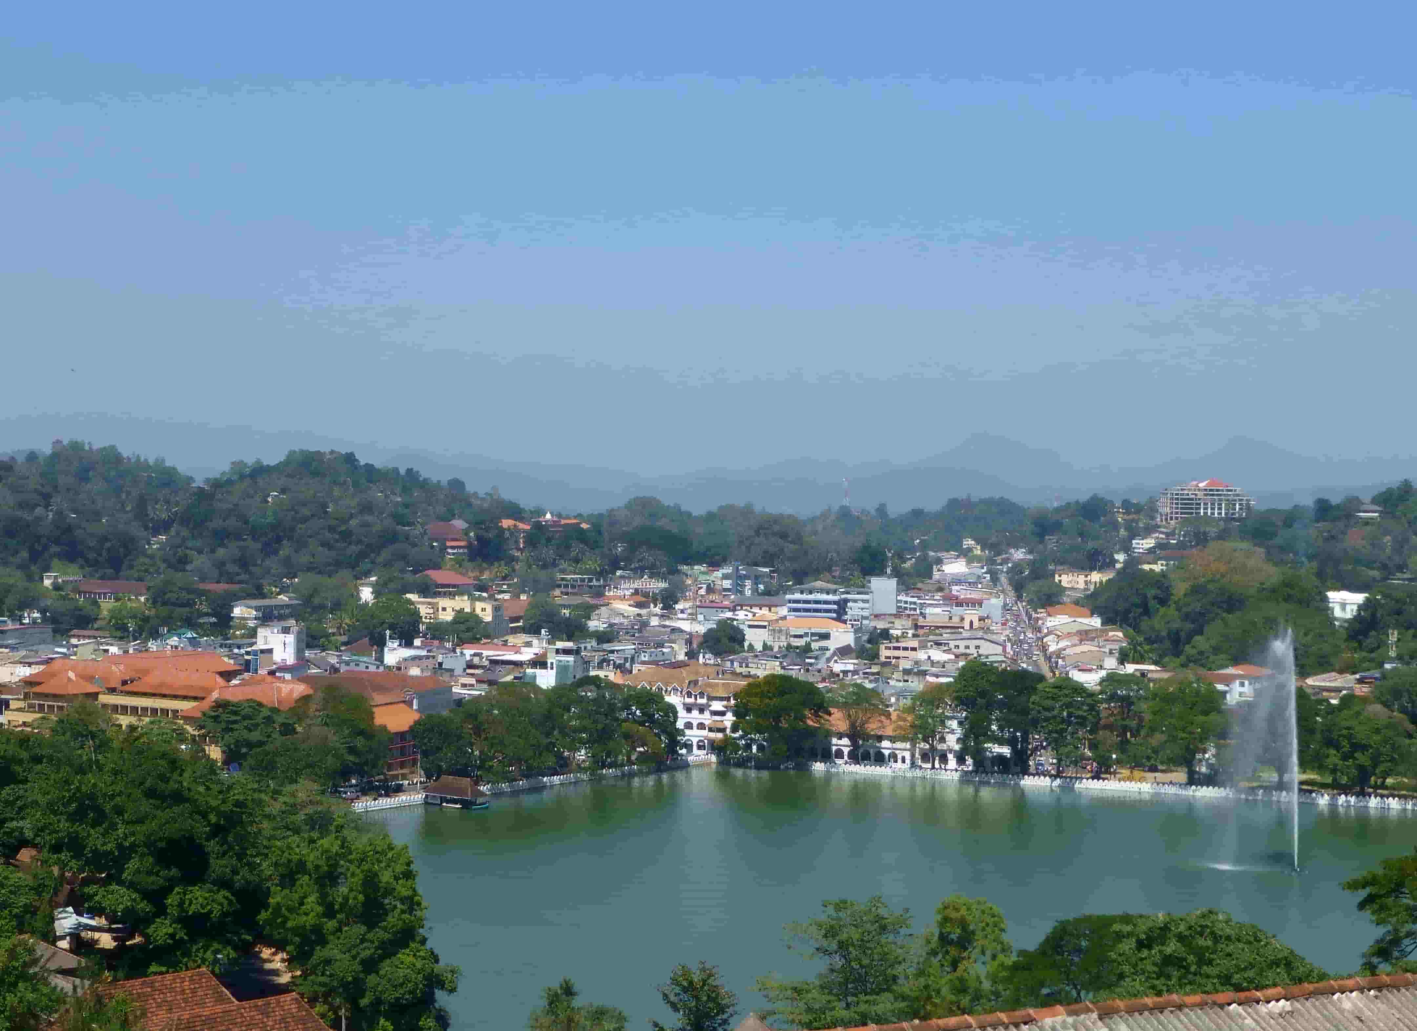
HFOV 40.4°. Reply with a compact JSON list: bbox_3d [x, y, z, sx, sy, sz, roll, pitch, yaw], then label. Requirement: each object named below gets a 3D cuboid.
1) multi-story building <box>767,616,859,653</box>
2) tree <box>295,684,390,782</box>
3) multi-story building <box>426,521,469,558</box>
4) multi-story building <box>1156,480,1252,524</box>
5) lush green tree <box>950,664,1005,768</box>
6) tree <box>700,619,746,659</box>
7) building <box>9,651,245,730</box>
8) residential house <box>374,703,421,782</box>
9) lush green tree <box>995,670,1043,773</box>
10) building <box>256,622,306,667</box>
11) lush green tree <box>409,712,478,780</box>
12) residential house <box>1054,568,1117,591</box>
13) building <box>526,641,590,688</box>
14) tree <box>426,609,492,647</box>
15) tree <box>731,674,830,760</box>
[{"bbox_3d":[40.260,47.780,750.000,33.000,15.000,18.000,0,1,12],"label":"multi-story building"},{"bbox_3d":[-89.320,53.280,470.000,22.500,24.000,21.000,0,1,-11],"label":"tree"},{"bbox_3d":[-125.350,11.440,925.000,21.290,18.100,15.000,0,0,-7],"label":"multi-story building"},{"bbox_3d":[376.740,-10.190,1460.000,64.000,34.000,36.000,0,1,0],"label":"multi-story building"},{"bbox_3d":[69.200,51.550,495.000,14.000,28.000,14.000,0,1,8],"label":"lush green tree"},{"bbox_3d":[5.460,47.050,730.000,17.000,16.000,16.000,0,0,0],"label":"tree"},{"bbox_3d":[-169.170,51.230,560.000,54.000,18.000,46.000,0,0,37],"label":"building"},{"bbox_3d":[-71.020,51.780,440.000,11.000,17.000,13.000,0,0,32],"label":"residential house"},{"bbox_3d":[68.110,45.290,422.000,11.000,22.830,11.000,0,0,9],"label":"lush green tree"},{"bbox_3d":[-147.840,46.130,665.000,13.000,17.500,11.000,0,1,12],"label":"building"},{"bbox_3d":[-60.090,52.310,436.000,15.500,15.800,14.500,0,0,0],"label":"lush green tree"},{"bbox_3d":[186.970,31.940,955.000,28.000,11.000,14.000,0,1,7],"label":"residential house"},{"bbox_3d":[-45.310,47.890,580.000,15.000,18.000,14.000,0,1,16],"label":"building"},{"bbox_3d":[-99.050,44.390,760.000,25.000,15.500,20.000,0,0,0],"label":"tree"},{"bbox_3d":[17.300,49.070,466.000,23.000,21.000,21.000,0,0,0],"label":"tree"}]

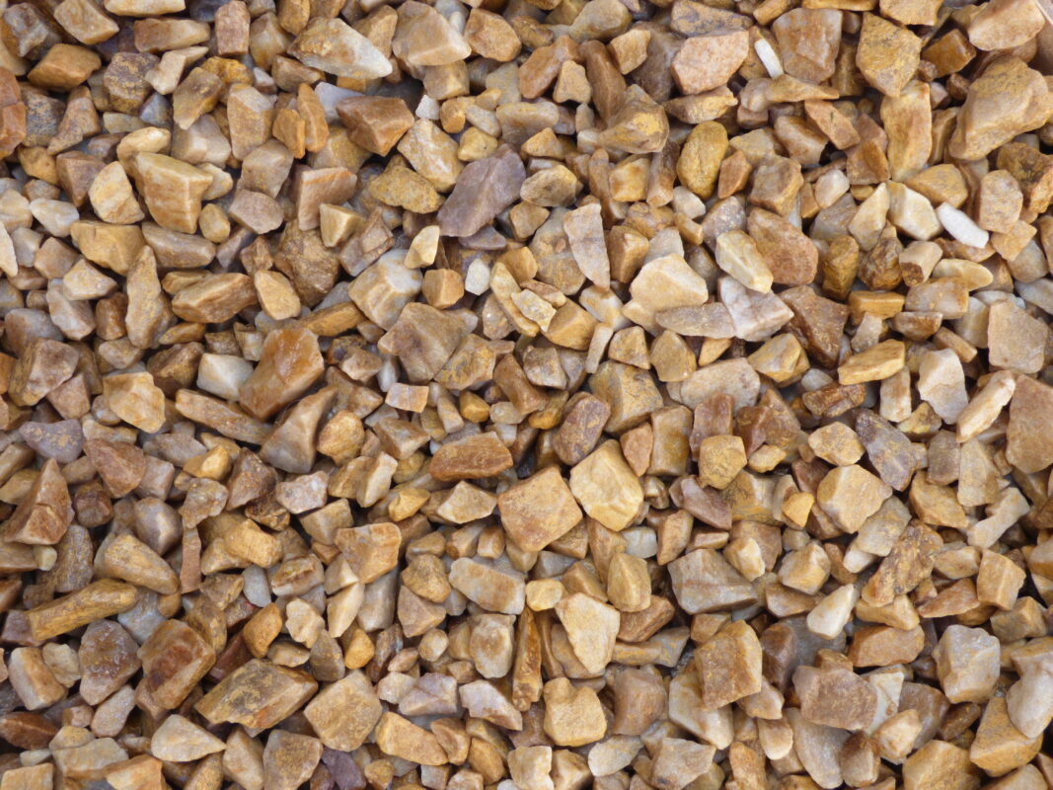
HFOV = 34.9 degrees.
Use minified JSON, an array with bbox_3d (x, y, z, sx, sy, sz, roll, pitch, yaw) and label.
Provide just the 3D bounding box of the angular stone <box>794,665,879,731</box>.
[{"bbox_3d":[0.125,0.122,0.678,0.035,0.017,0.022,10,80,2],"label":"angular stone"}]

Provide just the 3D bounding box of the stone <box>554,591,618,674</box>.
[{"bbox_3d":[0.030,0.101,0.719,0.022,0.017,0.033,-25,75,-7],"label":"stone"}]

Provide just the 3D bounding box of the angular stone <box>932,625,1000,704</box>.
[{"bbox_3d":[0.188,0.116,0.715,0.028,0.023,0.032,5,73,1],"label":"angular stone"}]

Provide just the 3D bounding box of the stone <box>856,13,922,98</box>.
[{"bbox_3d":[0.155,-0.147,0.726,0.031,0.019,0.029,26,81,4],"label":"stone"}]

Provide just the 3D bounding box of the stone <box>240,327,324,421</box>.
[{"bbox_3d":[-0.105,-0.011,0.702,0.043,0.021,0.026,-43,83,-7],"label":"stone"}]

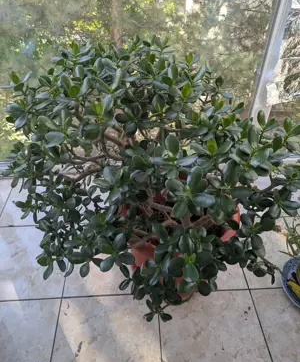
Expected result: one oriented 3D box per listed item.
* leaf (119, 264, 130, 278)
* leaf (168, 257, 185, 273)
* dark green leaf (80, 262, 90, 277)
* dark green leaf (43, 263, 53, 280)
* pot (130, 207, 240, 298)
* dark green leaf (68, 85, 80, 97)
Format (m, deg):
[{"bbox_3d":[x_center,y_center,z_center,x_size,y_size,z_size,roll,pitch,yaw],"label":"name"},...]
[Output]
[{"bbox_3d":[-0.092,0.321,1.024,0.061,0.012,0.037,55,37,0],"label":"leaf"},{"bbox_3d":[0.067,0.212,0.726,0.038,0.013,0.044,31,69,16],"label":"leaf"},{"bbox_3d":[-0.237,0.329,1.075,0.036,0.012,0.059,13,72,14],"label":"dark green leaf"},{"bbox_3d":[-0.378,0.336,1.075,0.039,0.012,0.064,9,66,39],"label":"dark green leaf"},{"bbox_3d":[0.087,0.224,0.992,0.352,0.386,0.352,0,43,0],"label":"pot"},{"bbox_3d":[-0.232,-0.274,0.886,0.036,0.042,0.013,9,39,-12],"label":"dark green leaf"}]

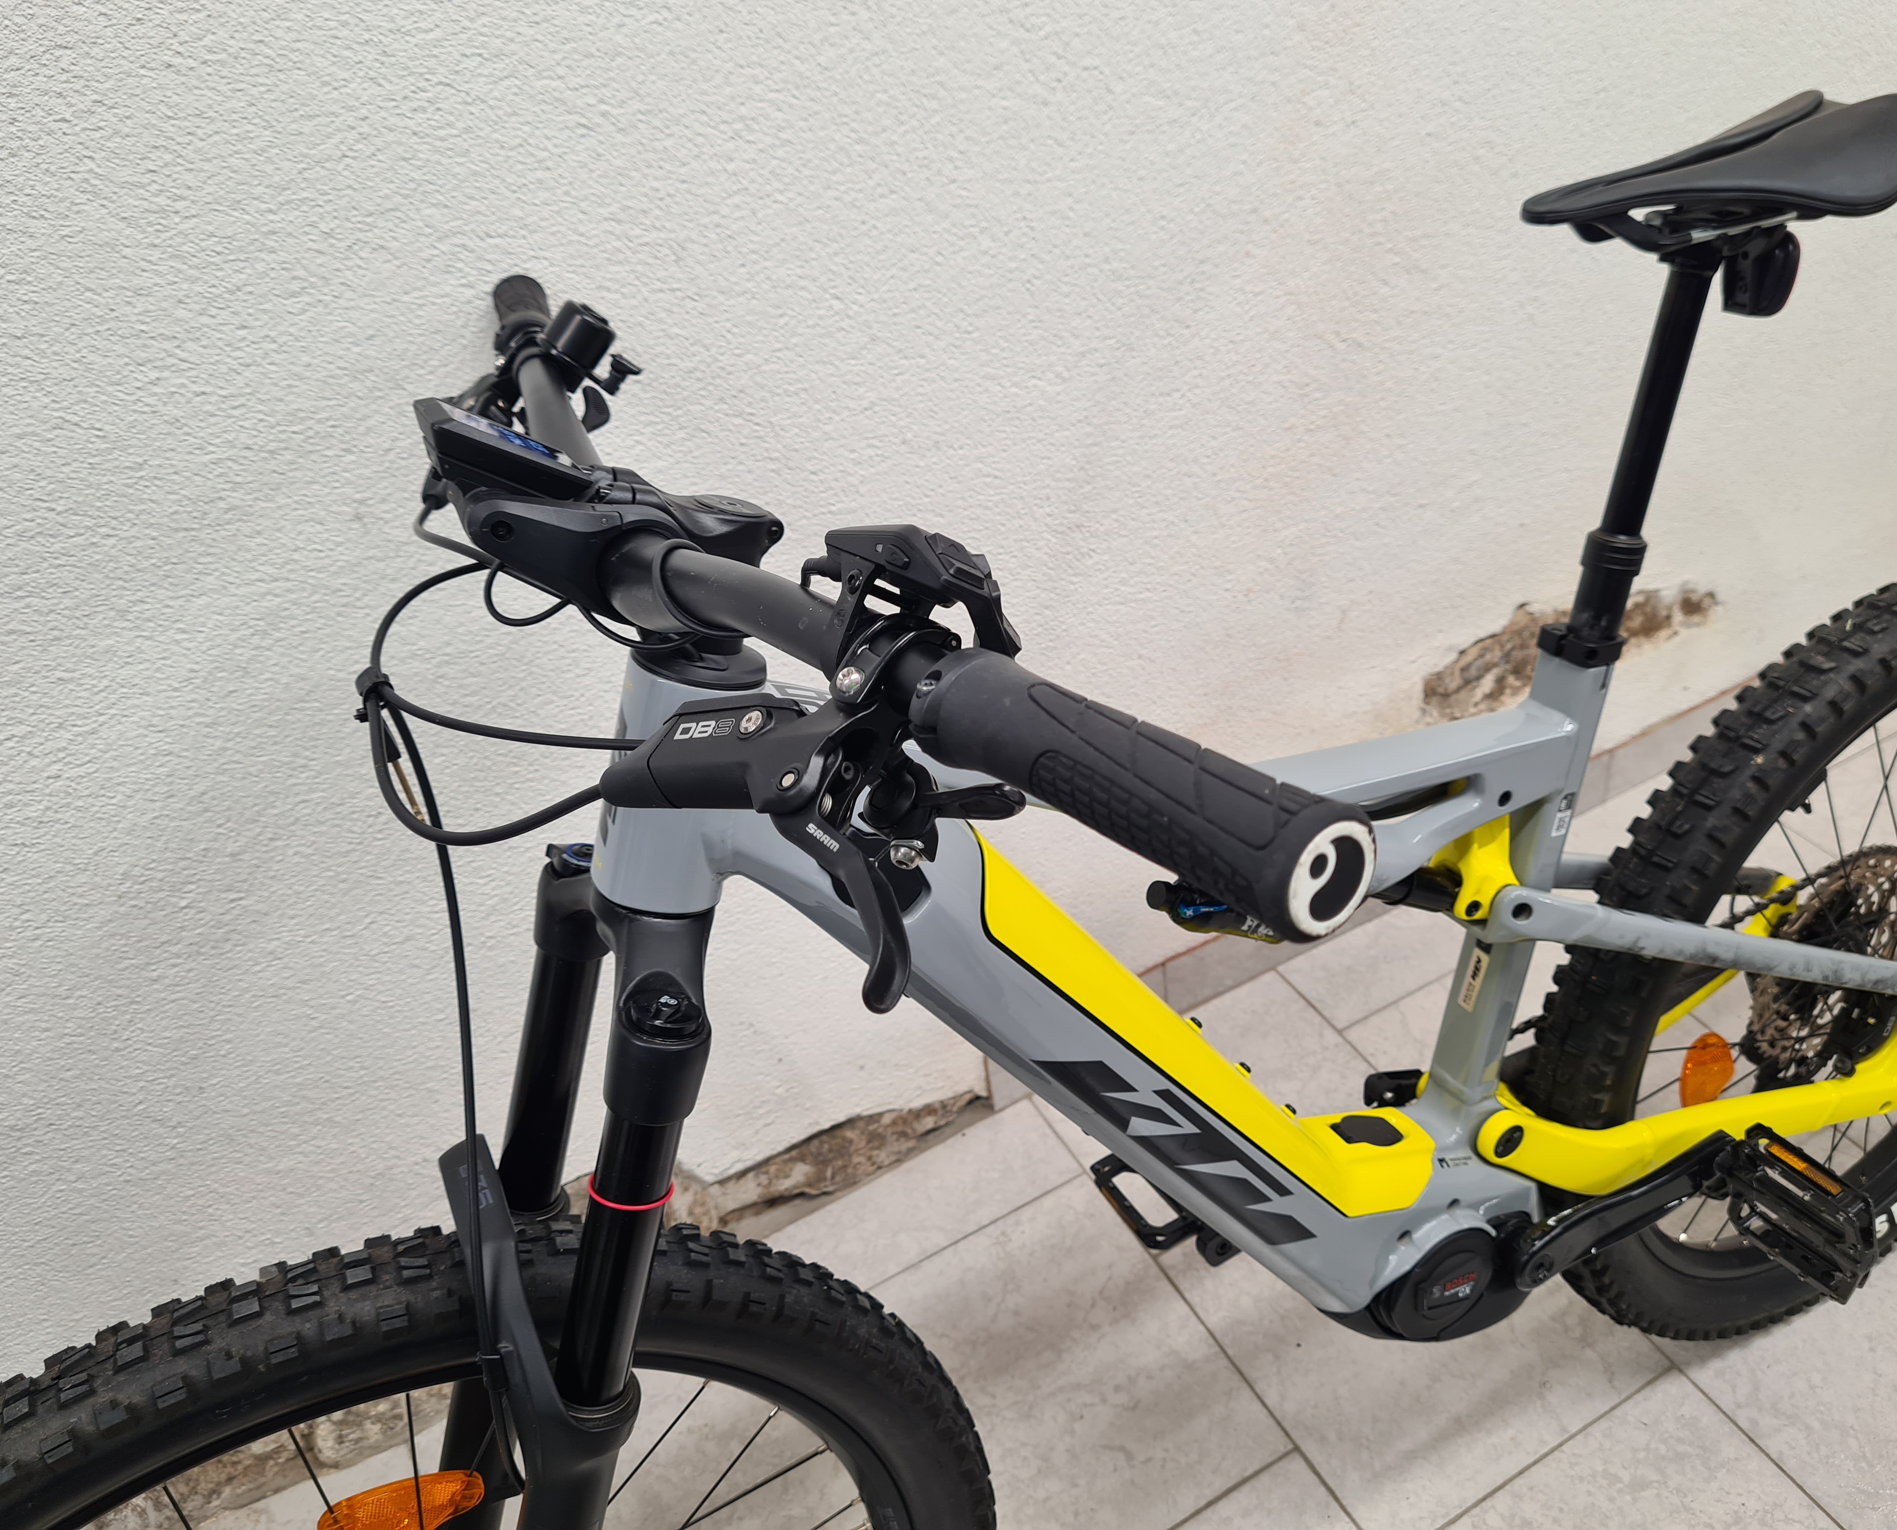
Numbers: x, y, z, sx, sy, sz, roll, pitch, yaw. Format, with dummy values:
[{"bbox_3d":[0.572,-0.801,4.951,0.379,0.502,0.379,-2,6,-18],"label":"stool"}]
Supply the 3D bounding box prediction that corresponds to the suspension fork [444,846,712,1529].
[{"bbox_3d":[-0.237,0.341,0.829,0.120,0.600,0.192,4,20,-30],"label":"suspension fork"}]

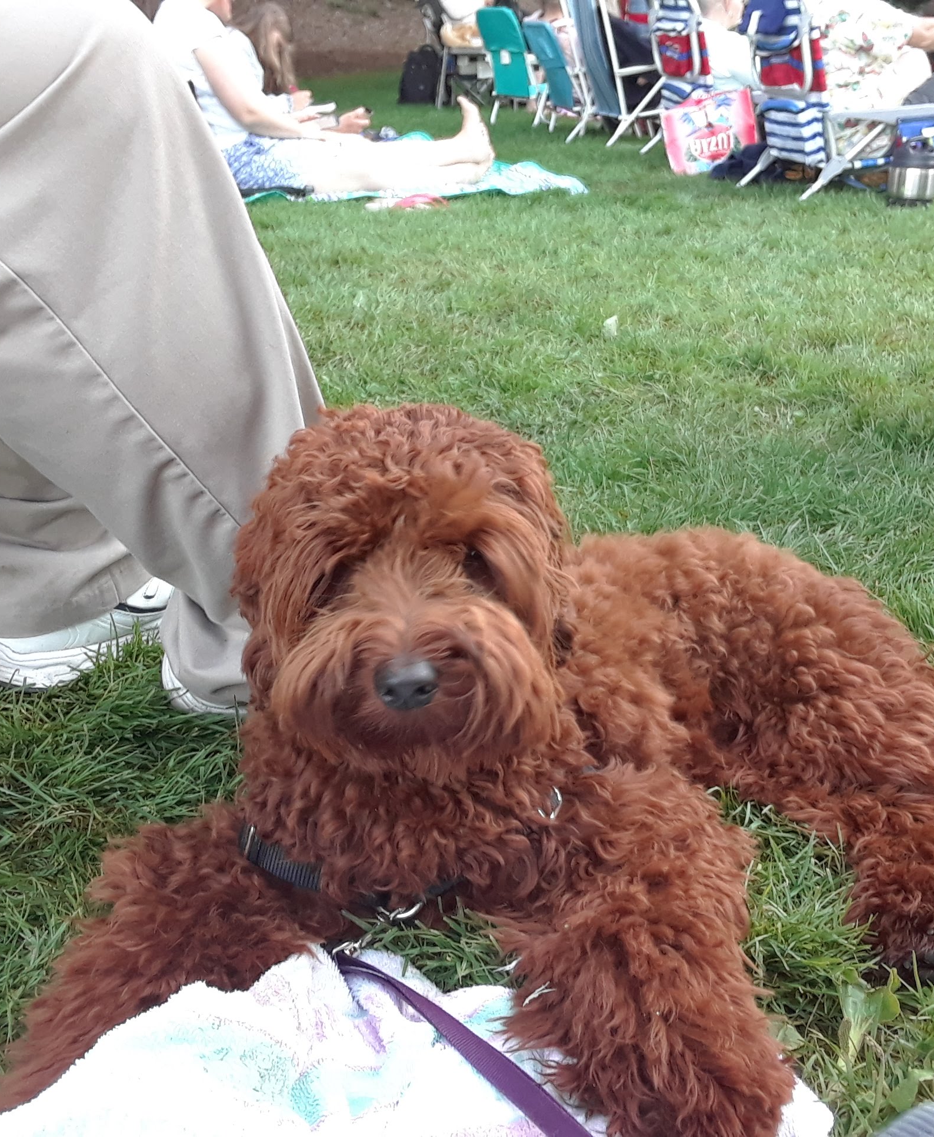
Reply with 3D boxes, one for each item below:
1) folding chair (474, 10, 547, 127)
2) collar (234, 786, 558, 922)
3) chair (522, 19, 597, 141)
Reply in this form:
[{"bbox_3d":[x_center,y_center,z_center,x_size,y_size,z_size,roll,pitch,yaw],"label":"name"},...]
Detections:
[{"bbox_3d":[0.422,-2.992,7.791,0.600,0.680,0.520,-14,26,-31],"label":"folding chair"},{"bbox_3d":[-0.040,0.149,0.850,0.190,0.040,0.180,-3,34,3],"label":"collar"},{"bbox_3d":[0.685,-2.683,7.121,0.640,0.620,0.520,-8,24,-19],"label":"chair"}]

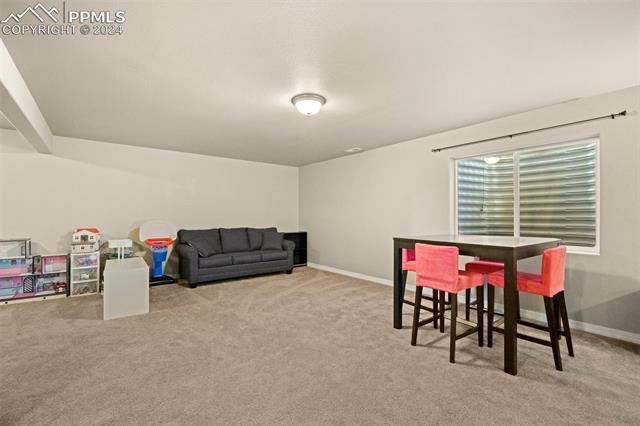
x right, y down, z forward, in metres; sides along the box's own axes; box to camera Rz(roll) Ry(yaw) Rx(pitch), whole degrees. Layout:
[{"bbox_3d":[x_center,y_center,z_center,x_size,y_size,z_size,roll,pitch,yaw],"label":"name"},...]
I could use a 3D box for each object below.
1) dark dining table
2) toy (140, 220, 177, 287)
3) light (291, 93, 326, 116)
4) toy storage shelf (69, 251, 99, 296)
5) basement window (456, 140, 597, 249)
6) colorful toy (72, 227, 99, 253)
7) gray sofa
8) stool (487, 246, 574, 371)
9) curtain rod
[{"bbox_3d":[1.677,0.780,2.903,1.249,0.988,1.161,1,-1,-35],"label":"dark dining table"},{"bbox_3d":[-3.034,0.726,5.048,0.634,1.177,0.520,1,-1,-38],"label":"toy"},{"bbox_3d":[-0.122,-1.165,2.931,0.376,0.176,0.376,0,-1,0],"label":"light"},{"bbox_3d":[-3.800,0.966,4.341,0.323,0.671,0.370,1,-1,-36],"label":"toy storage shelf"},{"bbox_3d":[2.483,-0.171,3.397,0.100,1.243,1.473,1,-1,-40],"label":"basement window"},{"bbox_3d":[-3.790,0.447,4.321,0.323,0.366,0.260,1,-1,-36],"label":"colorful toy"},{"bbox_3d":[-1.688,0.846,5.570,2.135,0.958,0.915,1,-1,-37],"label":"gray sofa"},{"bbox_3d":[1.920,0.790,2.461,0.410,0.952,0.527,1,-1,-38],"label":"stool"},{"bbox_3d":[2.382,-0.965,3.385,0.100,0.060,1.986,1,-1,-40],"label":"curtain rod"}]

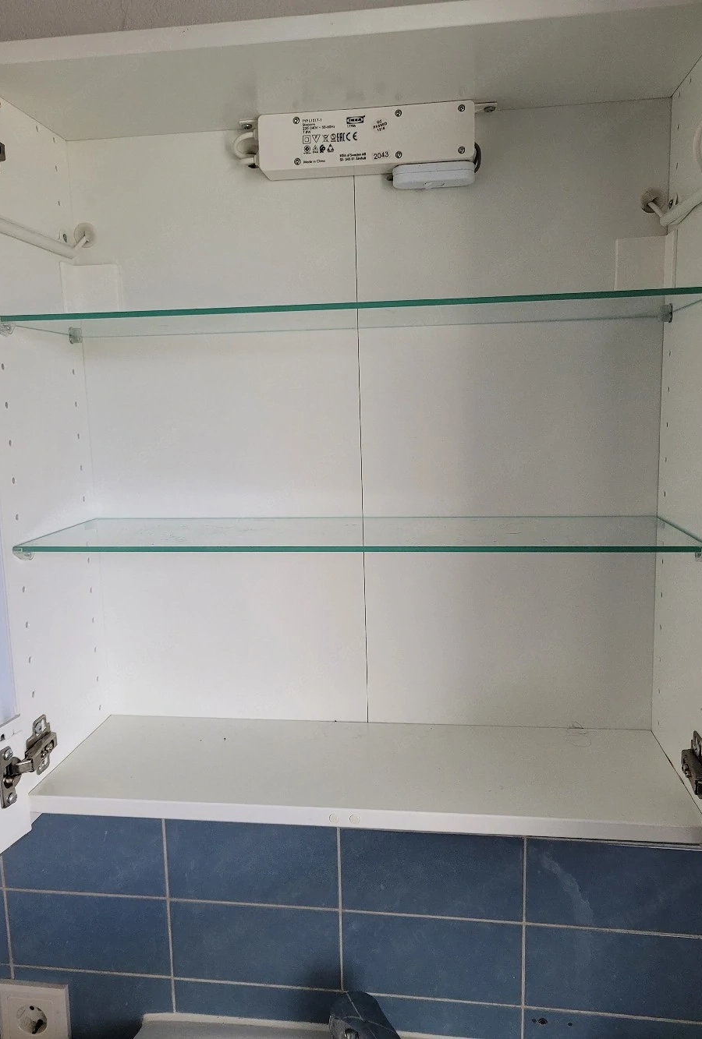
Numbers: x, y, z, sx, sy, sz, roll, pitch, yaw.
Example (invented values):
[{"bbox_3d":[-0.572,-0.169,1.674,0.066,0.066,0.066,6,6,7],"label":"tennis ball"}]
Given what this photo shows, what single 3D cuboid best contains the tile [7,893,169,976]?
[{"bbox_3d":[-0.309,0.487,0.925,0.199,0.099,0.009,0,9,8],"label":"tile"}]

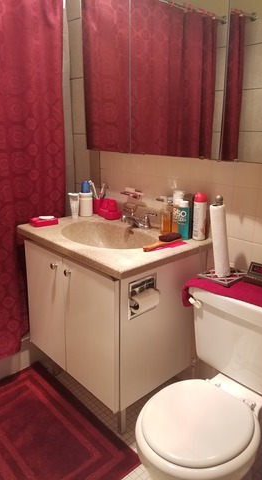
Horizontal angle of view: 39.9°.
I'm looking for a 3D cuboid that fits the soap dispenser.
[{"bbox_3d":[0.166,-0.119,1.720,0.048,0.178,0.056,9,18,23],"label":"soap dispenser"}]

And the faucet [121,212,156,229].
[{"bbox_3d":[0.025,-0.108,1.836,0.155,0.085,0.200,-14,22,-40],"label":"faucet"}]

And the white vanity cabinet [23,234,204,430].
[{"bbox_3d":[-0.097,0.343,1.792,0.526,0.691,0.707,-14,22,-40],"label":"white vanity cabinet"}]

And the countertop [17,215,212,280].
[{"bbox_3d":[-0.089,-0.014,1.727,0.590,0.035,0.798,-14,22,-40],"label":"countertop"}]

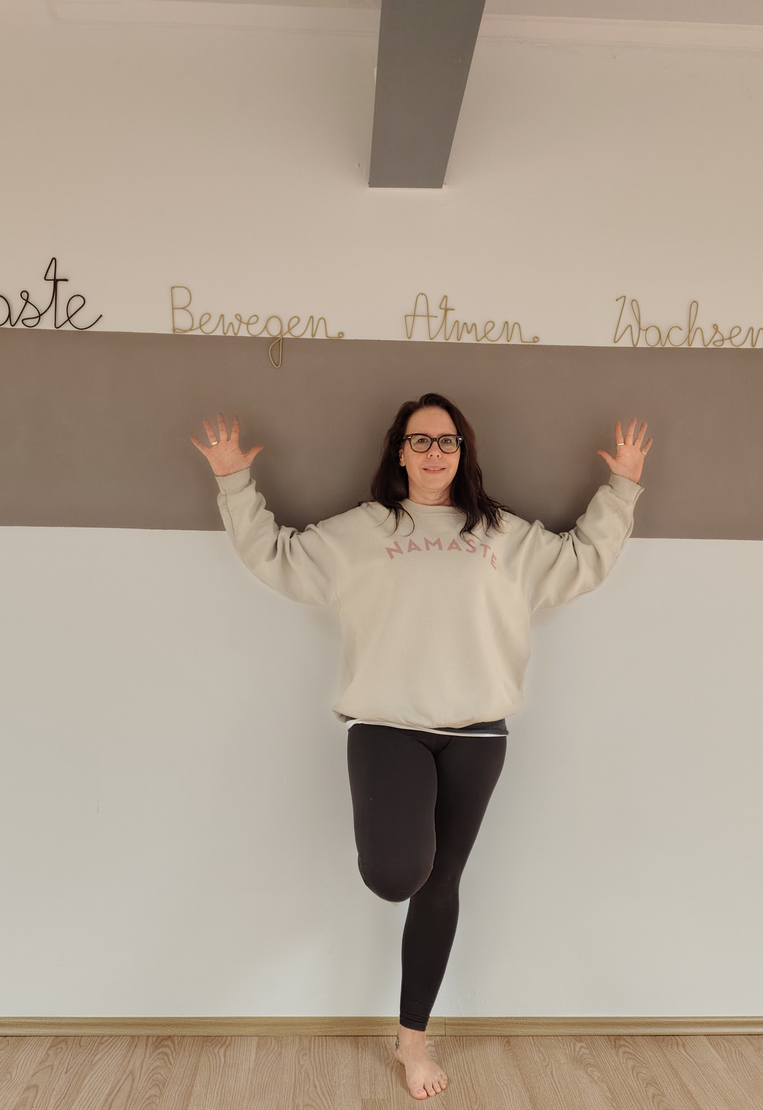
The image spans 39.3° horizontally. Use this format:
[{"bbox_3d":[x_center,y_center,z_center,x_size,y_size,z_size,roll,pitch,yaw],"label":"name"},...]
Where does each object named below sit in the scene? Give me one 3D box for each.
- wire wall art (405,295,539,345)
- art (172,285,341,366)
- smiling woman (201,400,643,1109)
[{"bbox_3d":[0.237,-0.617,2.786,0.352,0.124,0.009,1,-1,-2],"label":"wire wall art"},{"bbox_3d":[-0.319,-0.586,2.761,0.447,0.205,0.009,1,-1,-2],"label":"art"},{"bbox_3d":[0.091,0.422,2.561,1.135,1.625,0.400,1,-1,-2],"label":"smiling woman"}]

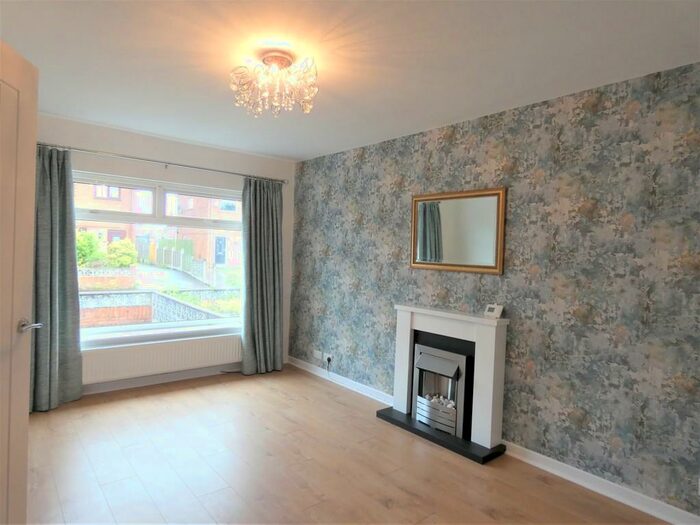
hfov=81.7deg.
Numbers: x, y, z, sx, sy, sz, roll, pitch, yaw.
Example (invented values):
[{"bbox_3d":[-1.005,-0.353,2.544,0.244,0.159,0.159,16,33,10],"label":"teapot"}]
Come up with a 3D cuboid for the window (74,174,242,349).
[{"bbox_3d":[-1.849,-0.021,4.073,1.705,1.553,0.122,1,1,-41],"label":"window"}]

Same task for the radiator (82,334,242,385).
[{"bbox_3d":[-1.783,0.937,4.039,1.614,0.315,0.091,1,1,-41],"label":"radiator"}]

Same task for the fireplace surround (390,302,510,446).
[{"bbox_3d":[0.739,0.829,3.160,0.175,0.887,0.939,1,1,-41],"label":"fireplace surround"}]

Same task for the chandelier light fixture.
[{"bbox_3d":[-0.412,-1.002,2.244,0.471,0.269,0.471,2,1,0],"label":"chandelier light fixture"}]

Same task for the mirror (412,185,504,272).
[{"bbox_3d":[0.824,-0.239,3.194,0.039,0.619,0.838,1,1,-41],"label":"mirror"}]

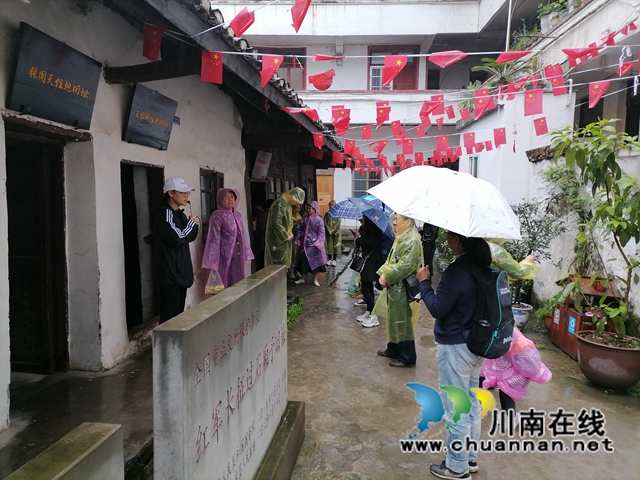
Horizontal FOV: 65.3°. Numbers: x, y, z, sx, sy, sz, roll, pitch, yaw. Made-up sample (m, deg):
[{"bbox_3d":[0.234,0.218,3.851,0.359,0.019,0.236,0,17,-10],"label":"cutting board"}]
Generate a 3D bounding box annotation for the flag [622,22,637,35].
[{"bbox_3d":[4.898,-3.344,7.900,0.200,0.220,0.070,1,4,12],"label":"flag"}]

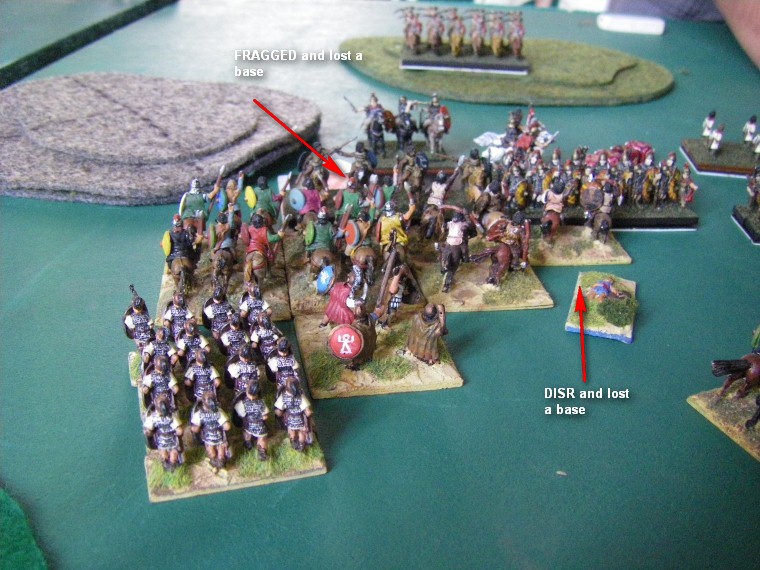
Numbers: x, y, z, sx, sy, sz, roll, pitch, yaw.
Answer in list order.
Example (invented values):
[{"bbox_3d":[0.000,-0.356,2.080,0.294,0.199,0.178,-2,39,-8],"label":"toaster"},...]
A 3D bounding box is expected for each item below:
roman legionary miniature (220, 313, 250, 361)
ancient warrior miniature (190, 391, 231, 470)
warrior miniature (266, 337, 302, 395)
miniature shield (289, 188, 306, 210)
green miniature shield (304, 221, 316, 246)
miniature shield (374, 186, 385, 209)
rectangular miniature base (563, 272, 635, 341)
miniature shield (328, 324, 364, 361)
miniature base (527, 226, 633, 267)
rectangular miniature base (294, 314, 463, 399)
[{"bbox_3d":[-0.038,0.016,0.218,0.009,0.020,0.008,-6,29,-15],"label":"roman legionary miniature"},{"bbox_3d":[-0.038,0.032,0.189,0.009,0.019,0.008,-7,30,-14],"label":"ancient warrior miniature"},{"bbox_3d":[-0.024,0.021,0.208,0.008,0.019,0.008,-6,32,-14],"label":"warrior miniature"},{"bbox_3d":[-0.028,-0.029,0.279,0.008,0.008,0.002,26,25,33],"label":"miniature shield"},{"bbox_3d":[-0.021,-0.016,0.257,0.002,0.008,0.007,-6,29,-14],"label":"green miniature shield"},{"bbox_3d":[0.000,-0.030,0.290,0.002,0.007,0.007,-4,29,-12],"label":"miniature shield"},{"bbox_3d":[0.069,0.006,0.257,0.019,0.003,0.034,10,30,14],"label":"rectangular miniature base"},{"bbox_3d":[-0.009,0.015,0.221,0.009,0.009,0.002,2,-2,-2],"label":"miniature shield"},{"bbox_3d":[0.066,-0.015,0.300,0.040,0.003,0.030,-1,29,-4],"label":"miniature base"},{"bbox_3d":[-0.002,0.018,0.240,0.040,0.002,0.042,-4,29,-12],"label":"rectangular miniature base"}]

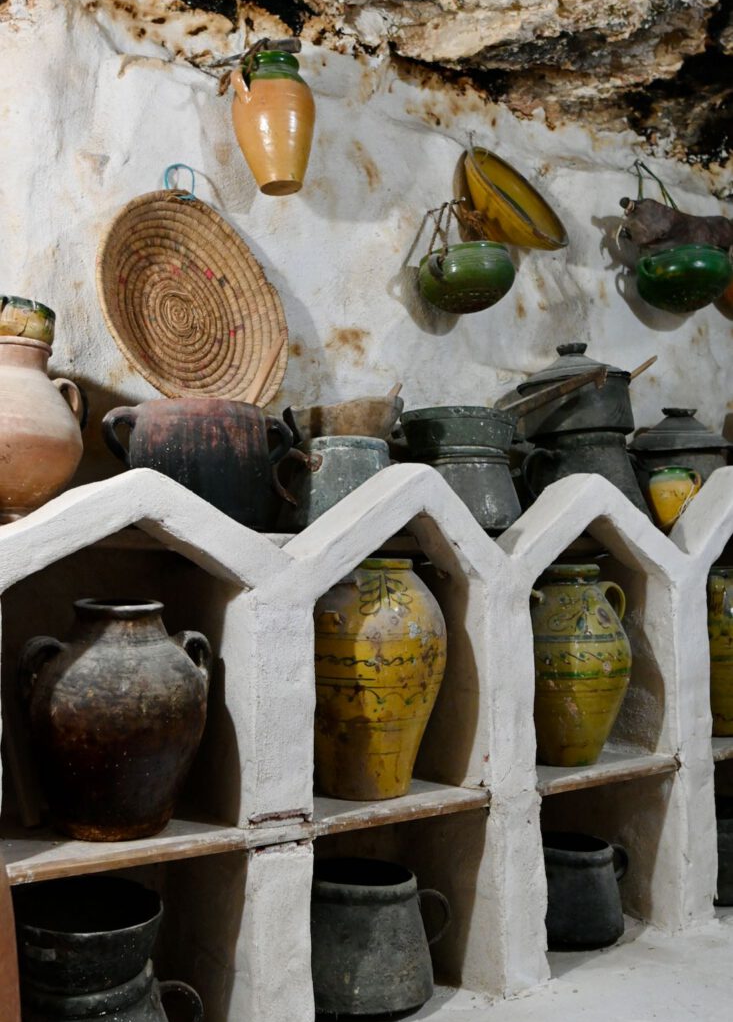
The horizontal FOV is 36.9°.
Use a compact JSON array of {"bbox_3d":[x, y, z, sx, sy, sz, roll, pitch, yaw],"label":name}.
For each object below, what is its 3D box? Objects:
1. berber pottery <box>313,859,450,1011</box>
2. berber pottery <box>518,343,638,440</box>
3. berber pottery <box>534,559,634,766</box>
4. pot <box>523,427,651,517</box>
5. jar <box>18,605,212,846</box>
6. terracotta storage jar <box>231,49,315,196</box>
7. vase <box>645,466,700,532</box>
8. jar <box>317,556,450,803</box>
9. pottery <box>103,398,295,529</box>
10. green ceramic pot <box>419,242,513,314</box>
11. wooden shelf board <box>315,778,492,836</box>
[{"bbox_3d":[-0.016,0.811,2.125,0.360,0.233,0.290,1,-3,-35],"label":"berber pottery"},{"bbox_3d":[0.500,-0.291,2.608,0.275,0.225,0.270,-6,-2,0],"label":"berber pottery"},{"bbox_3d":[0.442,0.329,2.421,0.310,0.430,0.280,1,-3,-35],"label":"berber pottery"},{"bbox_3d":[0.505,-0.062,2.603,0.370,0.235,0.340,0,-2,0],"label":"pot"},{"bbox_3d":[-0.413,0.339,1.836,0.335,0.378,0.300,1,-3,-35],"label":"jar"},{"bbox_3d":[-0.176,-0.745,2.108,0.160,0.245,0.165,-3,-4,0],"label":"terracotta storage jar"},{"bbox_3d":[0.712,-0.016,2.564,0.120,0.150,0.108,1,-3,-12],"label":"vase"},{"bbox_3d":[0.005,0.303,2.043,0.275,0.435,0.275,0,-3,0],"label":"jar"},{"bbox_3d":[-0.283,-0.066,1.855,0.315,0.210,0.240,1,-3,-14],"label":"pottery"},{"bbox_3d":[0.227,-0.511,2.451,0.225,0.135,0.220,6,-2,-35],"label":"green ceramic pot"},{"bbox_3d":[-0.015,0.527,2.007,0.410,0.027,0.280,2,-4,-40],"label":"wooden shelf board"}]

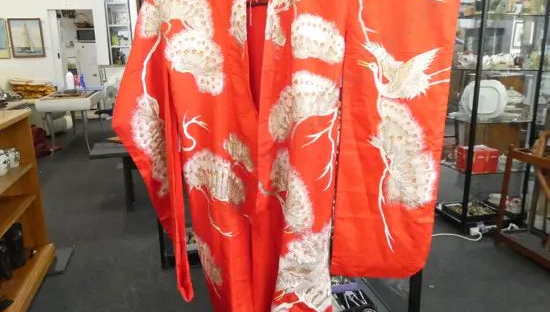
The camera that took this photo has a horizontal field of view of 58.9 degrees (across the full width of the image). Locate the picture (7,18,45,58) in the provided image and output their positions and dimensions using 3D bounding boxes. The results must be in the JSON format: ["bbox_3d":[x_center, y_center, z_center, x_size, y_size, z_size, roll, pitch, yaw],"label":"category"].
[{"bbox_3d":[-4.356,-2.067,8.556,0.525,0.671,0.030,-4,14,-14],"label":"picture"}]

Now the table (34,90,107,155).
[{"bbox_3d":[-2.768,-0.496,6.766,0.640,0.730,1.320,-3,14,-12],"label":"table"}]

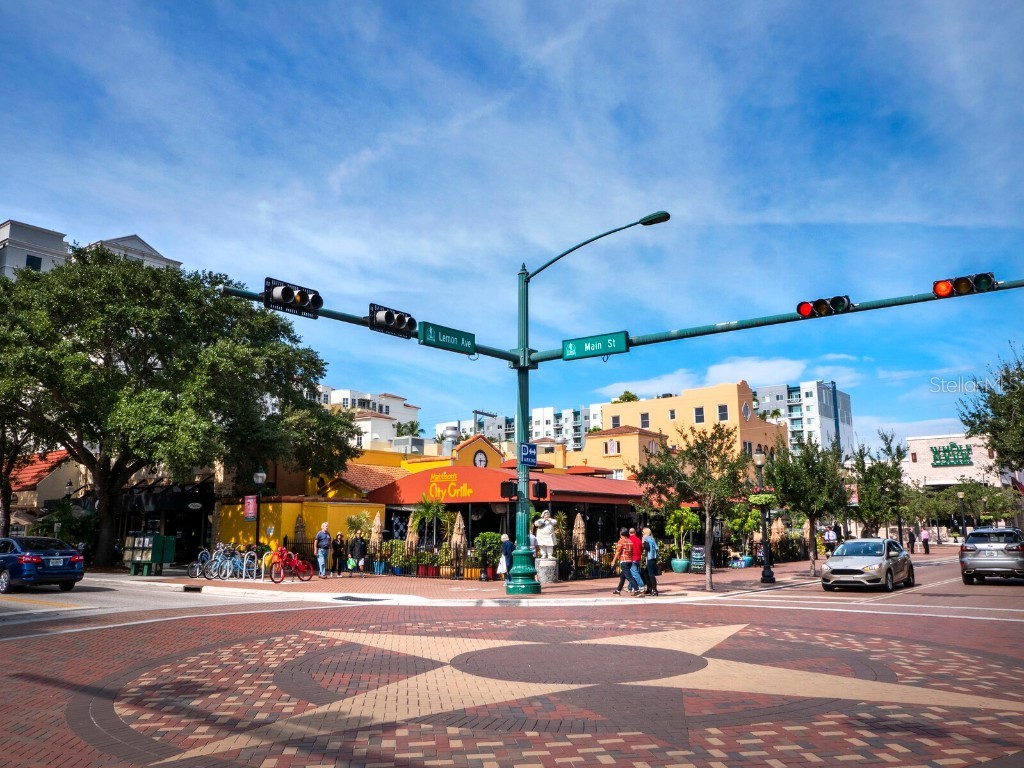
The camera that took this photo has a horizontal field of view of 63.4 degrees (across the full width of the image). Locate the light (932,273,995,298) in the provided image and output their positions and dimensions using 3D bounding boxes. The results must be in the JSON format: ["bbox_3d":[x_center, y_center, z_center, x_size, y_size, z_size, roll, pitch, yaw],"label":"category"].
[{"bbox_3d":[8.591,-1.867,15.750,1.070,0.360,0.400,-8,-13,37],"label":"light"}]

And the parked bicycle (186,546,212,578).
[{"bbox_3d":[-10.278,6.059,28.294,0.600,1.060,1.720,-8,-13,37],"label":"parked bicycle"}]

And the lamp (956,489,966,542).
[{"bbox_3d":[29.012,8.758,53.264,0.450,4.243,0.450,-8,-13,37],"label":"lamp"}]

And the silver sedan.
[{"bbox_3d":[10.953,5.505,25.378,1.850,1.470,4.500,-8,-13,37],"label":"silver sedan"}]

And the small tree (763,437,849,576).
[{"bbox_3d":[10.690,4.392,30.163,2.906,5.129,2.906,-2,-10,8],"label":"small tree"}]

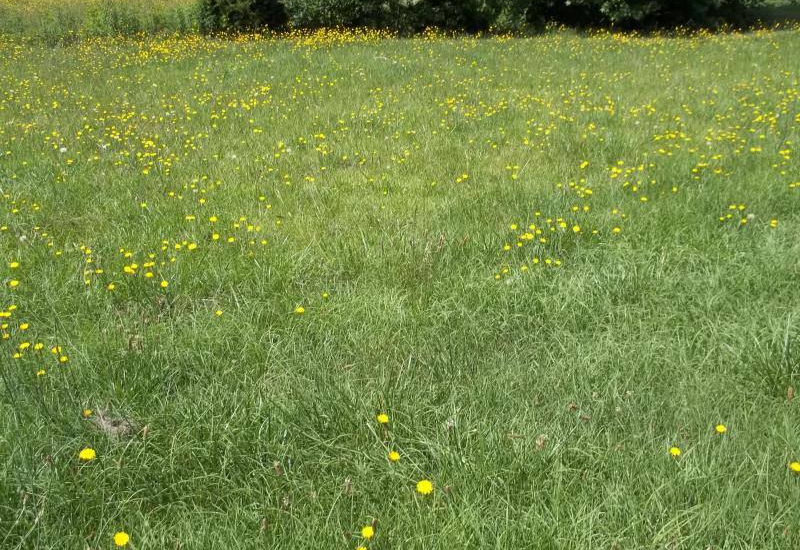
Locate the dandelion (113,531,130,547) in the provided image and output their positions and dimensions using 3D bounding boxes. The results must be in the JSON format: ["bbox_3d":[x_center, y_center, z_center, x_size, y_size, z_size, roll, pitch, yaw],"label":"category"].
[{"bbox_3d":[-0.712,0.676,1.950,0.038,0.019,0.038,0,21,0],"label":"dandelion"}]

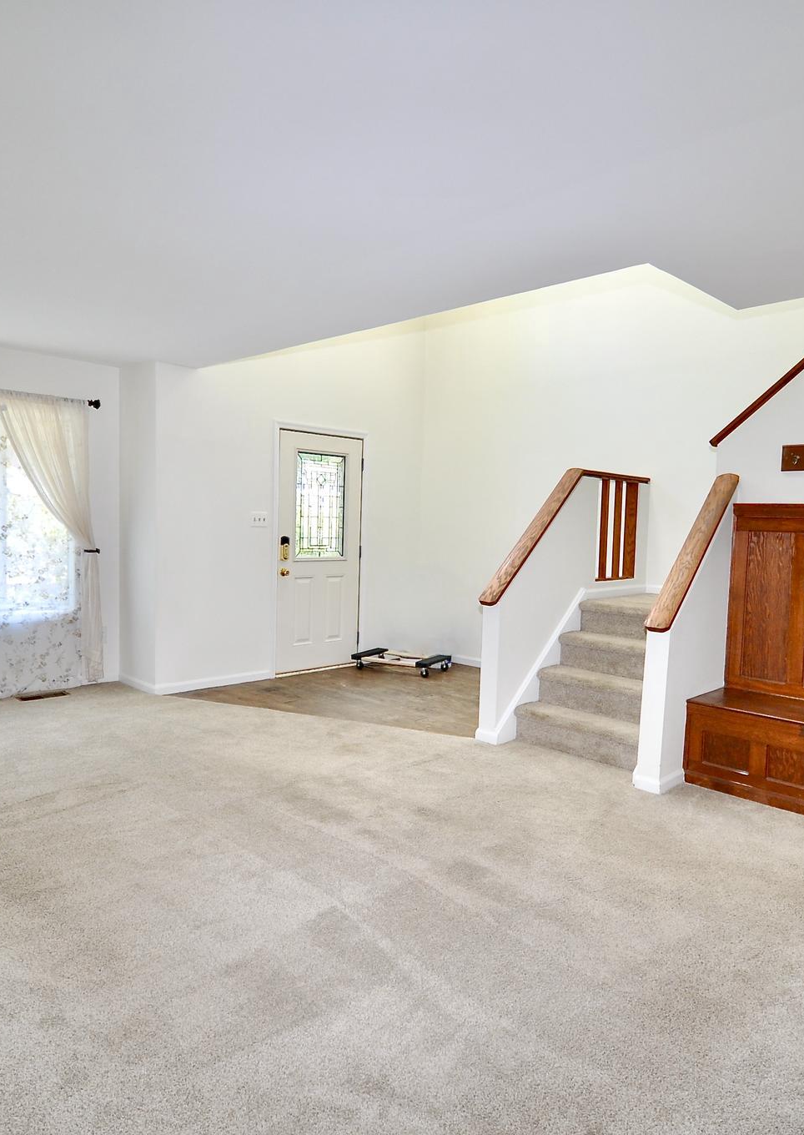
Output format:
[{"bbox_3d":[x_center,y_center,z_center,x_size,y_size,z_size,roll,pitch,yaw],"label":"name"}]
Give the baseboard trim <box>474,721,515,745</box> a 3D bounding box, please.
[{"bbox_3d":[0.589,1.007,4.378,0.175,0.105,0.235,5,5,43],"label":"baseboard trim"}]

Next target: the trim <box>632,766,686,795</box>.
[{"bbox_3d":[1.324,1.069,3.667,0.165,0.110,0.255,5,5,43],"label":"trim"}]

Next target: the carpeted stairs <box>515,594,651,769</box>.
[{"bbox_3d":[1.606,0.664,4.680,0.900,0.810,1.700,5,5,43],"label":"carpeted stairs"}]

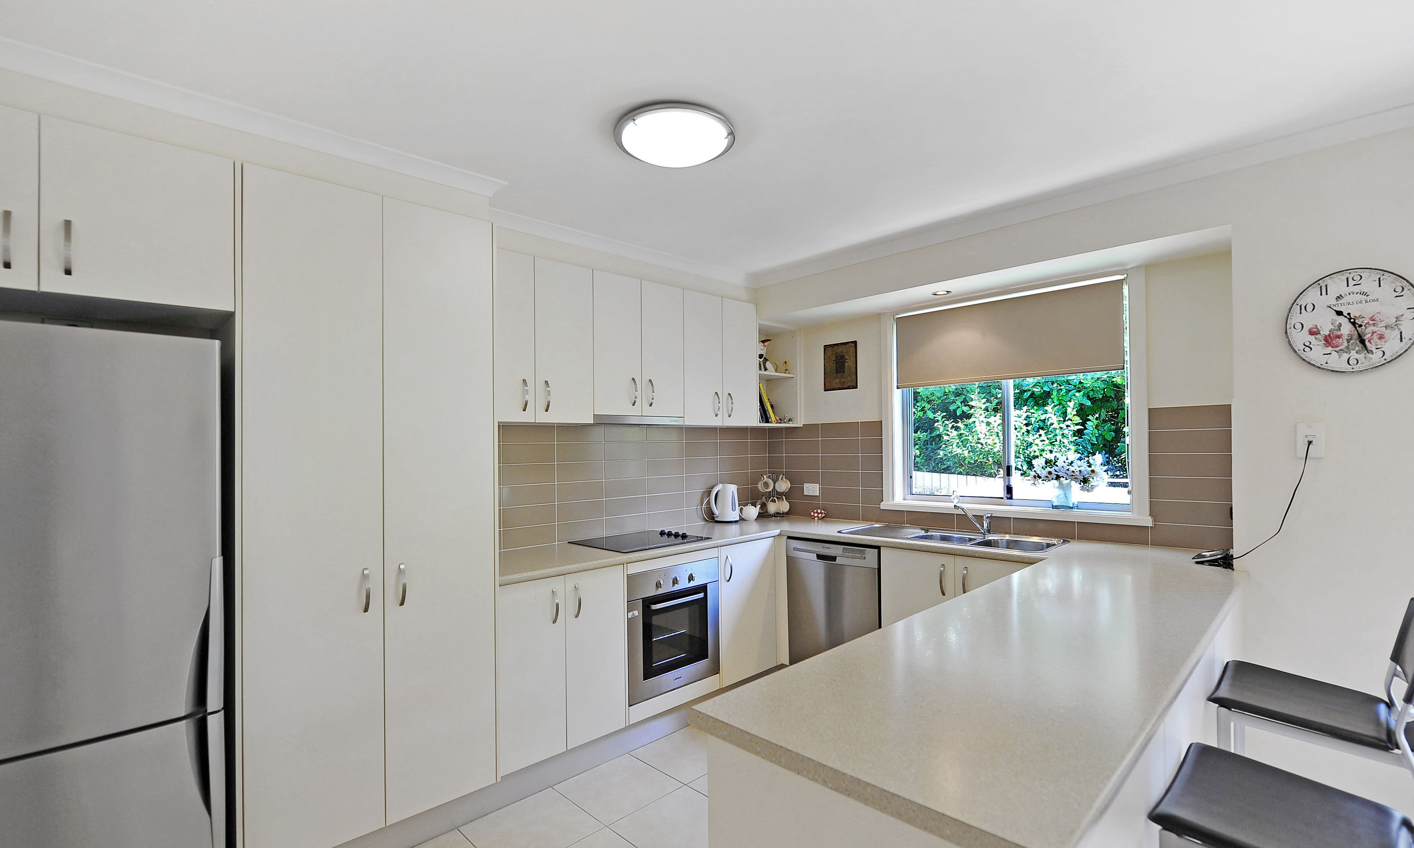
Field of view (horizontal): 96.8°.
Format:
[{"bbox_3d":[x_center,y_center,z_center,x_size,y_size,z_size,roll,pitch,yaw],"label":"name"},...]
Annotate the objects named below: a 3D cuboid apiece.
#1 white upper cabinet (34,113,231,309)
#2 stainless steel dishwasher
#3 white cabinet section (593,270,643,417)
[{"bbox_3d":[-1.753,-0.556,1.937,0.401,0.453,0.540,1,-2,-45],"label":"white upper cabinet"},{"bbox_3d":[0.886,1.039,3.607,0.580,0.783,0.600,1,-2,-44],"label":"stainless steel dishwasher"},{"bbox_3d":[-0.566,-0.400,3.333,0.302,0.723,0.325,1,-2,-44],"label":"white cabinet section"}]

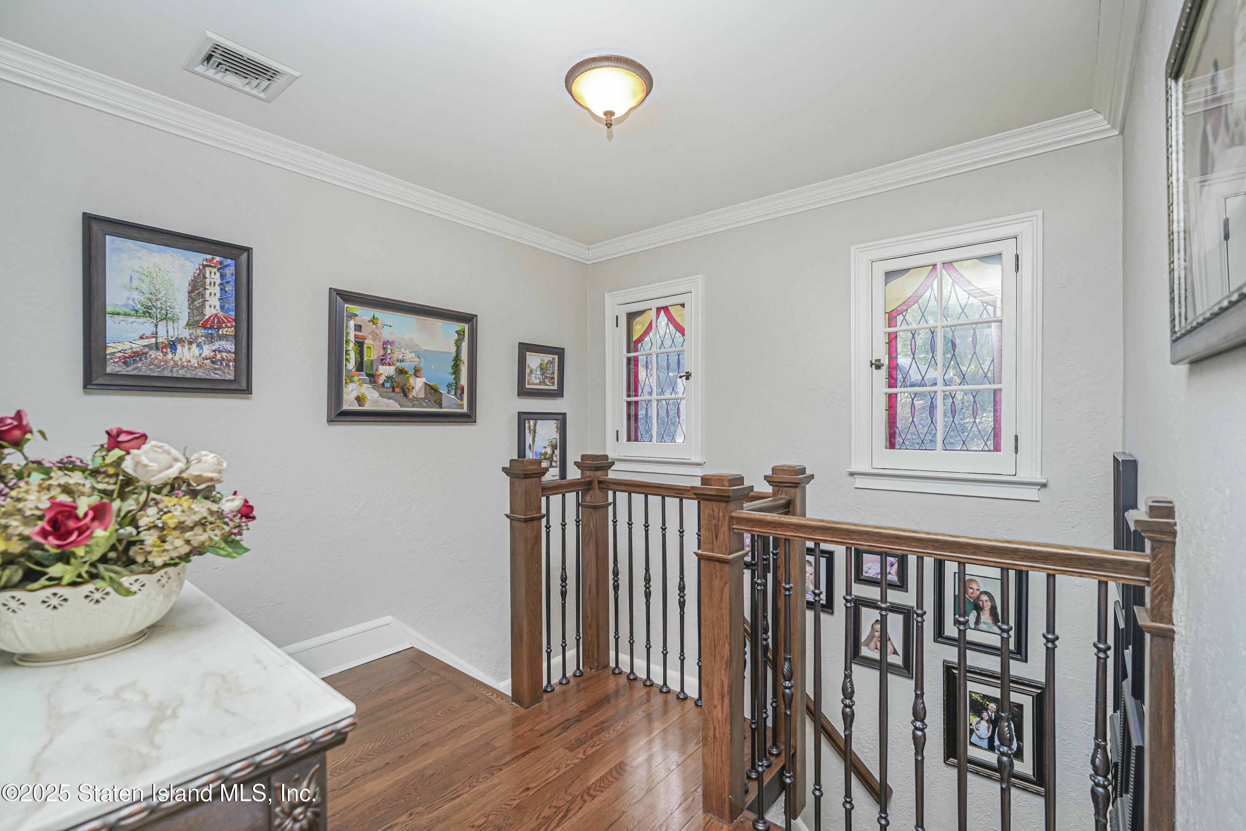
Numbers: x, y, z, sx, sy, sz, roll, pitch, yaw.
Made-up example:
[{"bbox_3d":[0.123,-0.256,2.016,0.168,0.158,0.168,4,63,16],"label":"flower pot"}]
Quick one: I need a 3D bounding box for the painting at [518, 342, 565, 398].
[{"bbox_3d":[-0.534,-0.292,3.663,0.027,0.337,0.387,0,0,39],"label":"painting"}]

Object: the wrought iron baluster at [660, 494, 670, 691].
[{"bbox_3d":[0.187,0.789,2.463,0.045,0.862,0.045,0,0,0],"label":"wrought iron baluster"}]

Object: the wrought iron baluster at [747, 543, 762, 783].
[{"bbox_3d":[0.436,0.785,1.861,0.045,0.863,0.045,0,0,39],"label":"wrought iron baluster"}]

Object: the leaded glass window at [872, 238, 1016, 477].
[{"bbox_3d":[1.493,-0.255,2.610,0.588,1.036,0.050,0,0,39],"label":"leaded glass window"}]

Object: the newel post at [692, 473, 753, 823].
[{"bbox_3d":[0.310,0.699,1.710,0.140,1.034,0.140,0,0,38],"label":"newel post"}]

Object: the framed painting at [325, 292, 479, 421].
[{"bbox_3d":[-1.122,-0.277,2.928,0.035,0.635,0.827,0,0,39],"label":"framed painting"}]

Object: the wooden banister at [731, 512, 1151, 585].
[{"bbox_3d":[0.705,0.321,1.411,0.919,0.054,0.061,0,0,39],"label":"wooden banister"}]

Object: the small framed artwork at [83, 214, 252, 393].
[{"bbox_3d":[-1.745,-0.401,2.158,0.035,0.622,0.513,0,0,39],"label":"small framed artwork"}]

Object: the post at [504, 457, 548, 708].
[{"bbox_3d":[-0.420,0.708,2.400,0.139,1.052,0.139,0,0,39],"label":"post"}]

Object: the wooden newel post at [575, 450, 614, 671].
[{"bbox_3d":[-0.134,0.707,2.711,0.137,1.027,0.137,0,0,39],"label":"wooden newel post"}]

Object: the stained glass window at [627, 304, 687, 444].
[{"bbox_3d":[0.208,-0.265,3.677,0.490,0.895,0.037,0,0,39],"label":"stained glass window"}]

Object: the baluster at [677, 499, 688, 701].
[{"bbox_3d":[0.258,0.795,2.418,0.046,0.873,0.046,0,0,0],"label":"baluster"}]

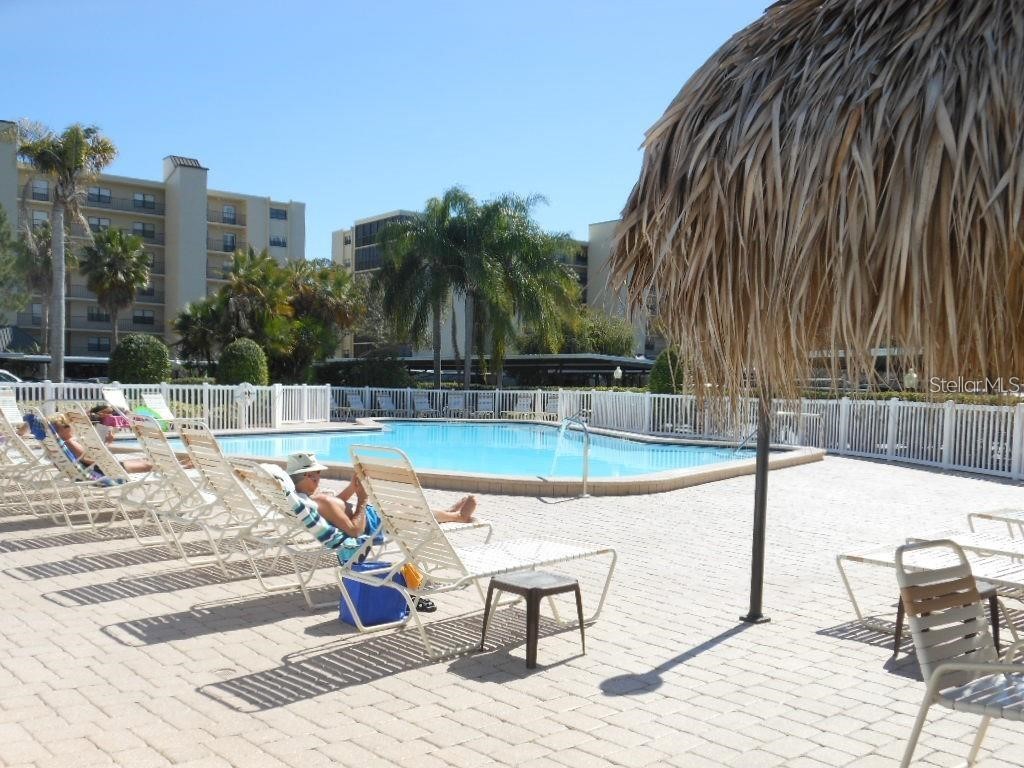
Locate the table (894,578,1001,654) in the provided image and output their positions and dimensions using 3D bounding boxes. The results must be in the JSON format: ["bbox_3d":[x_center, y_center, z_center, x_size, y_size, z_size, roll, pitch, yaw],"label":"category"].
[{"bbox_3d":[2.559,1.388,5.720,0.430,0.430,0.430,1,1,-45],"label":"table"}]

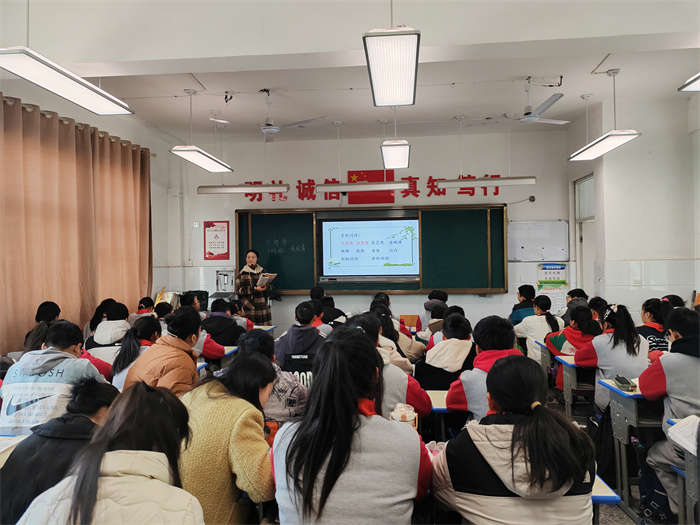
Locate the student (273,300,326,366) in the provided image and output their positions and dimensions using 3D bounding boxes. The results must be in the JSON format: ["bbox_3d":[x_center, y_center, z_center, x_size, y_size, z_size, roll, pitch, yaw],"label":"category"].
[{"bbox_3d":[-0.346,0.902,4.442,0.460,1.181,0.600,-1,-1,5],"label":"student"}]

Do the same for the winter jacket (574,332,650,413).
[{"bbox_3d":[1.735,0.703,3.592,0.410,0.535,0.490,-1,-1,0],"label":"winter jacket"}]

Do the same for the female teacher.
[{"bbox_3d":[-1.309,0.633,7.499,0.500,1.640,0.420,-1,-1,-5],"label":"female teacher"}]

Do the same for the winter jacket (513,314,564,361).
[{"bbox_3d":[1.867,0.748,5.423,0.440,0.500,0.480,-1,-1,-3],"label":"winter jacket"}]

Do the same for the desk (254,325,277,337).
[{"bbox_3d":[-1.237,1.156,6.822,0.600,0.680,0.400,-1,-1,5],"label":"desk"}]

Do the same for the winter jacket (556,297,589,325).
[{"bbox_3d":[2.573,0.689,6.216,0.430,0.580,0.470,0,-1,-13],"label":"winter jacket"}]

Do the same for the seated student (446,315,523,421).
[{"bbox_3d":[0.663,0.815,2.556,0.460,1.160,0.600,-1,-1,5],"label":"seated student"}]

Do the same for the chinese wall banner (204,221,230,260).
[{"bbox_3d":[-2.037,-0.330,8.380,0.395,0.588,0.015,-1,-1,5],"label":"chinese wall banner"}]

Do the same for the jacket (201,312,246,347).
[{"bbox_3d":[-1.253,0.771,5.412,0.480,0.550,0.380,-1,-1,13],"label":"jacket"}]

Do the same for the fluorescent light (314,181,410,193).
[{"bbox_3d":[0.168,-0.974,7.072,1.215,0.090,0.120,-1,-1,5],"label":"fluorescent light"}]

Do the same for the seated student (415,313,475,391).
[{"bbox_3d":[0.619,0.892,3.500,0.460,1.152,0.600,-1,-1,5],"label":"seated student"}]

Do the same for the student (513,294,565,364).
[{"bbox_3d":[1.880,0.891,5.465,0.475,1.135,0.650,-1,-1,-3],"label":"student"}]

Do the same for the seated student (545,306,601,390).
[{"bbox_3d":[1.887,0.889,4.579,0.460,1.048,0.600,-1,-1,-5],"label":"seated student"}]

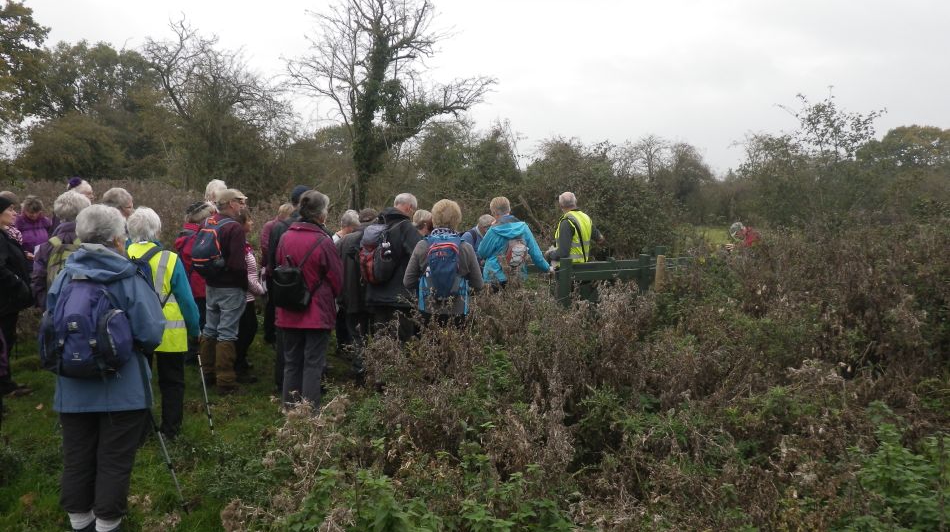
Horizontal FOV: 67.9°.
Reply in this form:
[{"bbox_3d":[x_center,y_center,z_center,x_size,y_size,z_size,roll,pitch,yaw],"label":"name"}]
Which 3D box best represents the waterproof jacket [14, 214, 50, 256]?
[{"bbox_3d":[-4.508,-0.188,7.233,0.480,0.700,0.360,-5,7,-42],"label":"waterproof jacket"}]

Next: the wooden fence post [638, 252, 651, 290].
[{"bbox_3d":[1.947,0.391,8.149,0.120,1.050,0.120,-1,6,-14],"label":"wooden fence post"}]

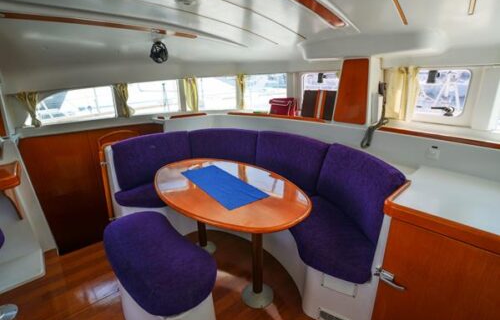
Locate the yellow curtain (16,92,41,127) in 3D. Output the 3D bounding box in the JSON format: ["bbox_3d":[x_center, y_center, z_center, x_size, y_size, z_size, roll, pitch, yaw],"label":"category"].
[{"bbox_3d":[-2.000,-0.456,2.133,0.090,0.340,0.170,16,24,42],"label":"yellow curtain"}]

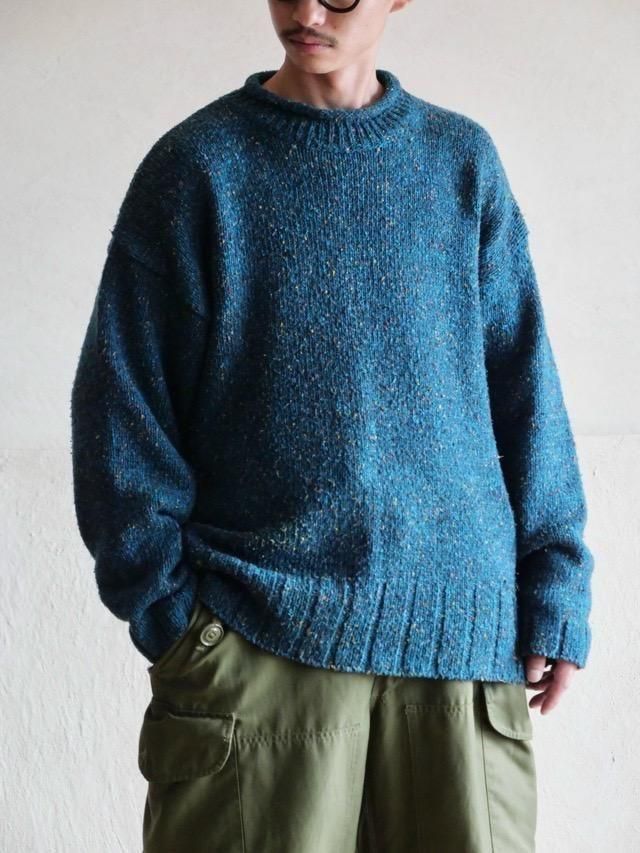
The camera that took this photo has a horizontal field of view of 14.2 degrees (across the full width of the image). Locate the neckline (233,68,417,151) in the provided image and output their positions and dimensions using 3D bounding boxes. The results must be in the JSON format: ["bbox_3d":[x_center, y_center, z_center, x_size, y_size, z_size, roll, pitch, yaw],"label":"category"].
[{"bbox_3d":[0.005,-0.355,2.870,0.205,0.088,0.185,-1,6,-8],"label":"neckline"}]

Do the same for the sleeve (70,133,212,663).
[{"bbox_3d":[-0.196,-0.032,2.820,0.155,0.585,0.210,0,2,-14],"label":"sleeve"}]

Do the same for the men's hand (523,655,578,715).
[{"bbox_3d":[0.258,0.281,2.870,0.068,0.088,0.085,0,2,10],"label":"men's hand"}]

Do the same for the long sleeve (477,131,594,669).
[{"bbox_3d":[0.244,-0.030,2.900,0.128,0.605,0.180,-4,2,-12],"label":"long sleeve"}]

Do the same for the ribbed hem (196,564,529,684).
[{"bbox_3d":[0.042,0.220,2.870,0.390,0.125,0.260,0,2,-12],"label":"ribbed hem"}]

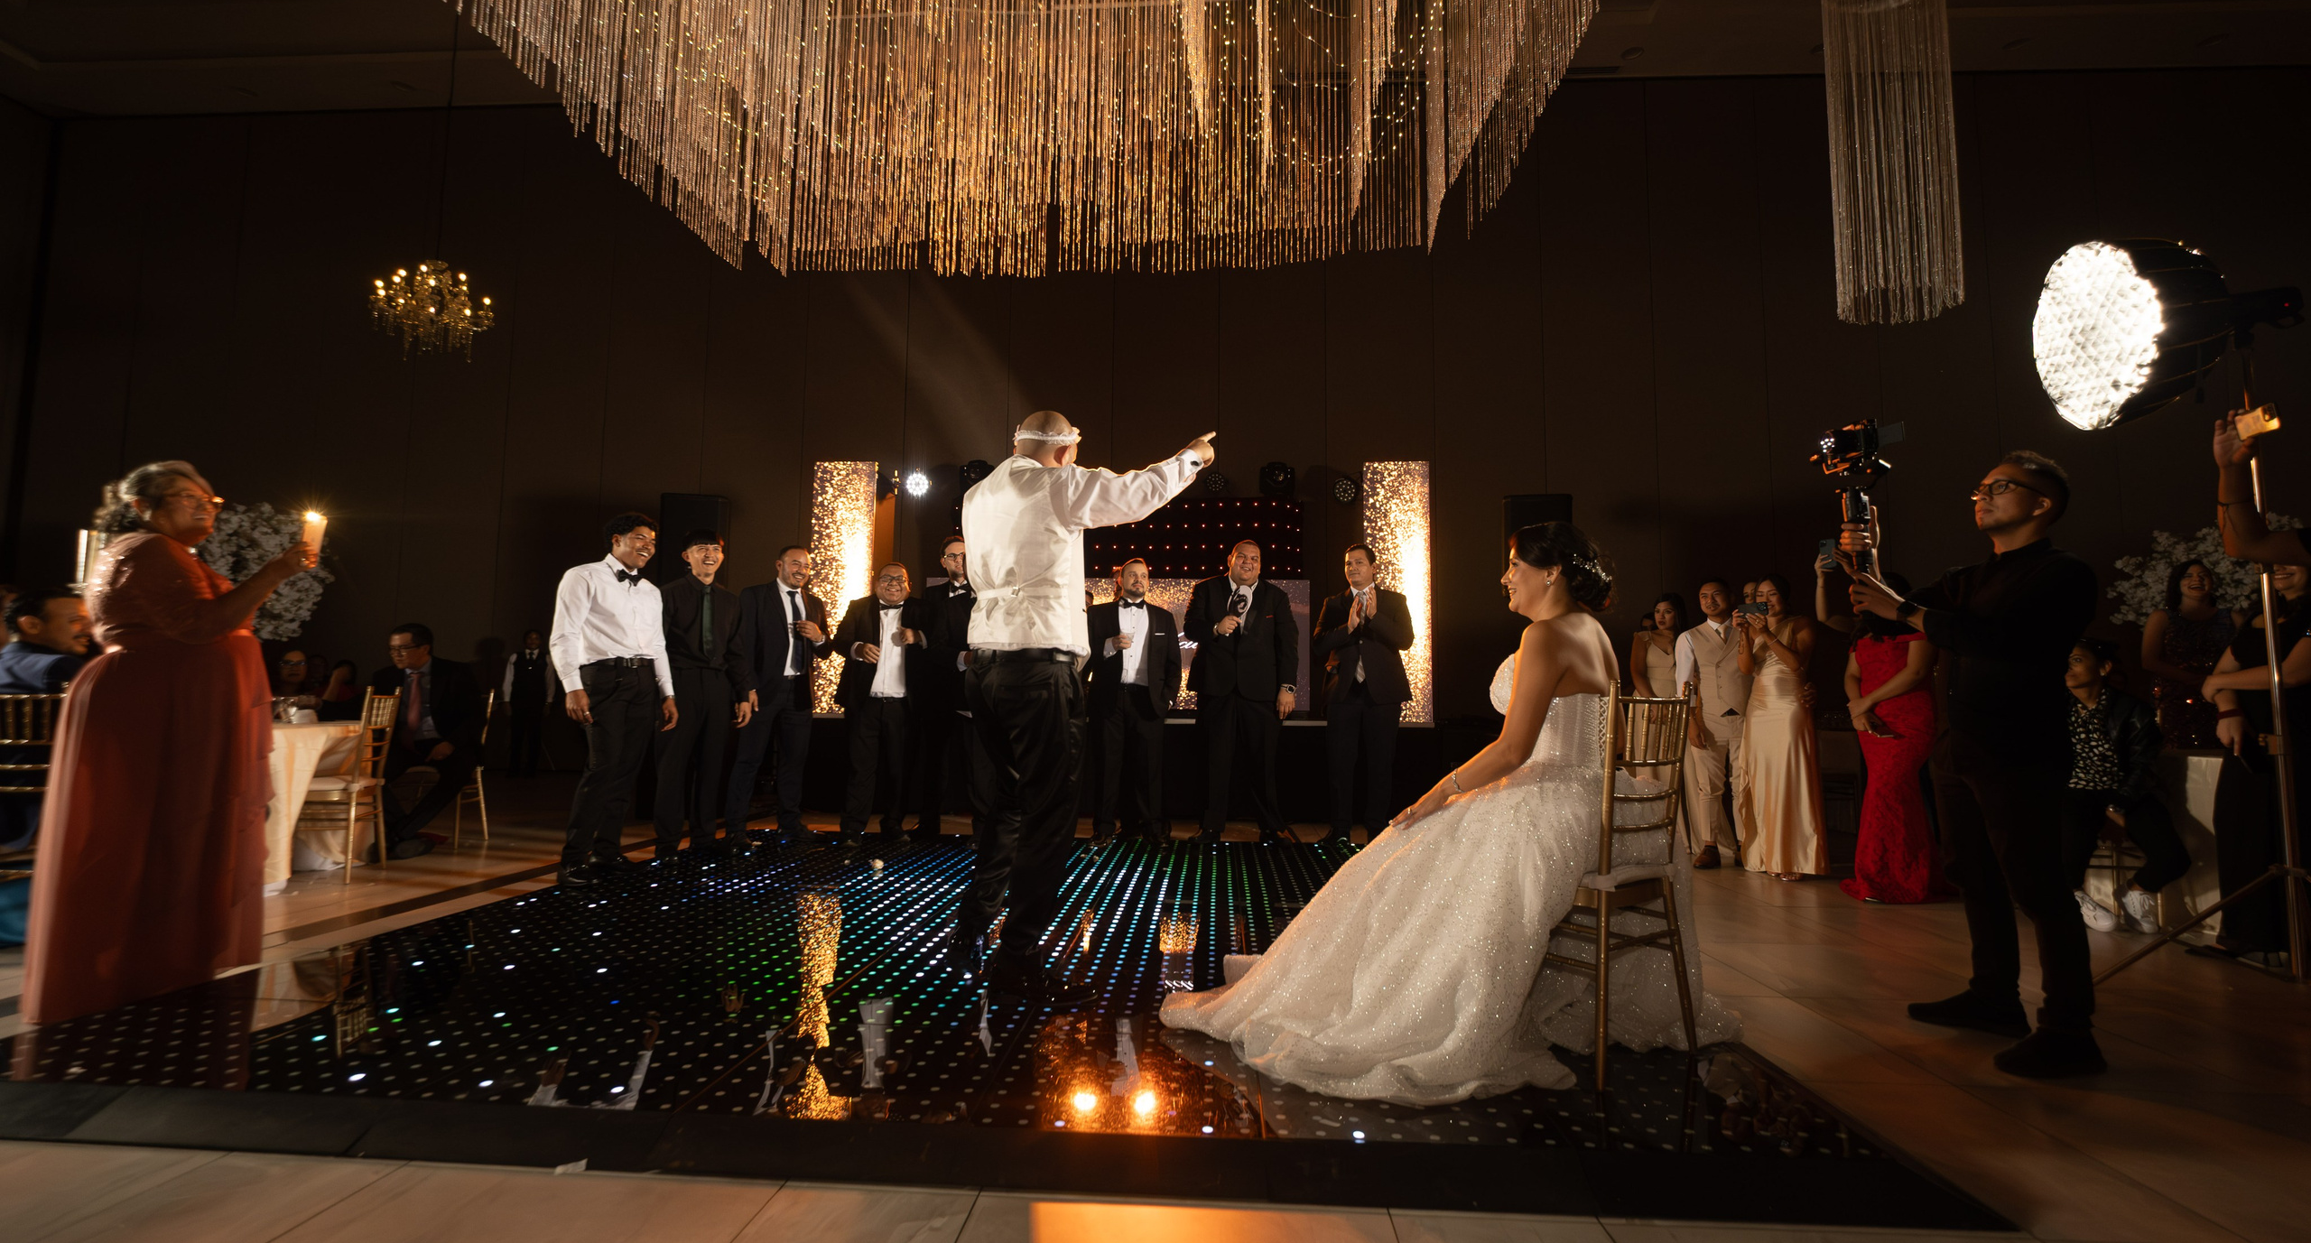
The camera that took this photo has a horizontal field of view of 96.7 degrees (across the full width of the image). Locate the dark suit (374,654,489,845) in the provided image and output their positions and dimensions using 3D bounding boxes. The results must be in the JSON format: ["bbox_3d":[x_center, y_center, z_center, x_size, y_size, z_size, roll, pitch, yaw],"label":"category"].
[{"bbox_3d":[-4.243,0.739,6.013,0.620,1.140,0.720,0,-4,12],"label":"dark suit"}]

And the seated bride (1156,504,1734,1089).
[{"bbox_3d":[0.700,0.407,2.739,1.360,1.345,1.000,-2,-5,36],"label":"seated bride"}]

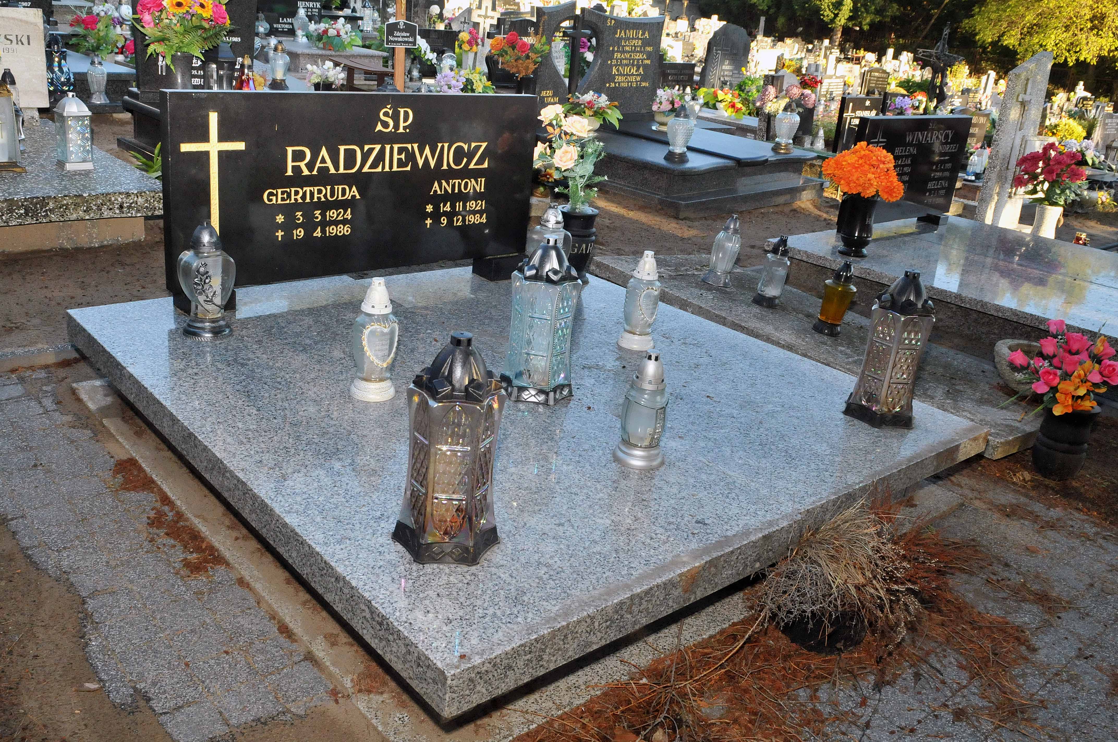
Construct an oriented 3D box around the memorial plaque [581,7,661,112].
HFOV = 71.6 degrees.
[{"bbox_3d":[0.490,-2.457,6.203,0.100,0.772,0.884,21,25,34],"label":"memorial plaque"}]

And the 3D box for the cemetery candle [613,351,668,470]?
[{"bbox_3d":[0.193,0.080,1.681,0.112,0.251,0.112,17,23,26],"label":"cemetery candle"}]

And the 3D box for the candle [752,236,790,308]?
[{"bbox_3d":[0.767,-0.357,2.737,0.102,0.245,0.102,-9,31,-41],"label":"candle"}]

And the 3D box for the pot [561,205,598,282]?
[{"bbox_3d":[0.065,-0.461,2.827,0.155,0.253,0.155,5,21,-2],"label":"pot"}]

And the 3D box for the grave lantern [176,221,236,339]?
[{"bbox_3d":[-1.002,-0.262,2.181,0.158,0.314,0.138,-15,30,-39],"label":"grave lantern"}]

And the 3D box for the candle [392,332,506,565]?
[{"bbox_3d":[-0.194,0.128,1.413,0.209,0.408,0.189,3,23,-5],"label":"candle"}]

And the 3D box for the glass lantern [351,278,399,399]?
[{"bbox_3d":[-0.461,-0.083,1.935,0.120,0.300,0.117,5,23,-2],"label":"glass lantern"}]

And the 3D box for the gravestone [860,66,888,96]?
[{"bbox_3d":[4.565,-4.192,11.243,0.580,0.500,0.110,-14,29,-42],"label":"gravestone"}]

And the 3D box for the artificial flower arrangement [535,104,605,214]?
[{"bbox_3d":[0.042,-0.777,2.842,0.286,0.389,0.265,-15,30,-39],"label":"artificial flower arrangement"}]

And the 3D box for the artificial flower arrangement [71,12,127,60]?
[{"bbox_3d":[-3.230,-2.355,5.442,0.367,0.315,0.347,-15,30,-39],"label":"artificial flower arrangement"}]

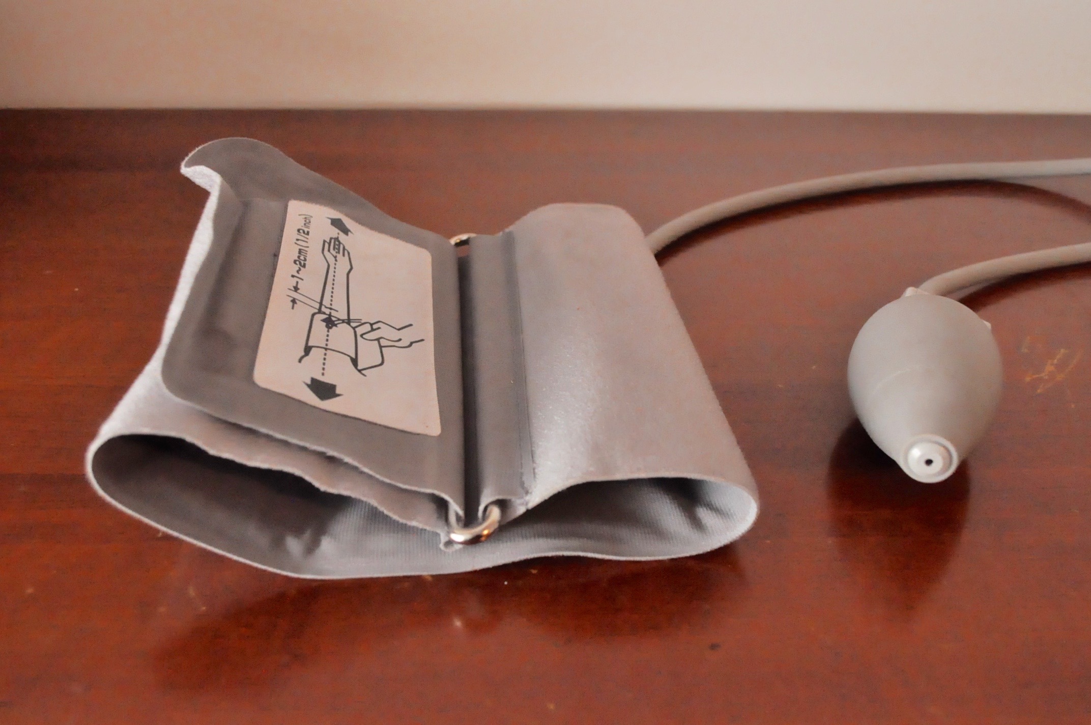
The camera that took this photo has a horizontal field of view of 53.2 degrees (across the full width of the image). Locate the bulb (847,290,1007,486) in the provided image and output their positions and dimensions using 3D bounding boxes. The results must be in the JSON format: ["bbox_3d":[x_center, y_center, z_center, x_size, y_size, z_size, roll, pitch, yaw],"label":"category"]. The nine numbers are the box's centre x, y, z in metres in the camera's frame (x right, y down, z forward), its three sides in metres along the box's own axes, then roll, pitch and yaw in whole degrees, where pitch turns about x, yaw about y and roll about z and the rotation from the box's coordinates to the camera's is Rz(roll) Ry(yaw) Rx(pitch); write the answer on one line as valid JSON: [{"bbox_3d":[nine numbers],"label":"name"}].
[{"bbox_3d":[0.117,0.006,0.336,0.046,0.046,0.092,9,28,13],"label":"bulb"}]

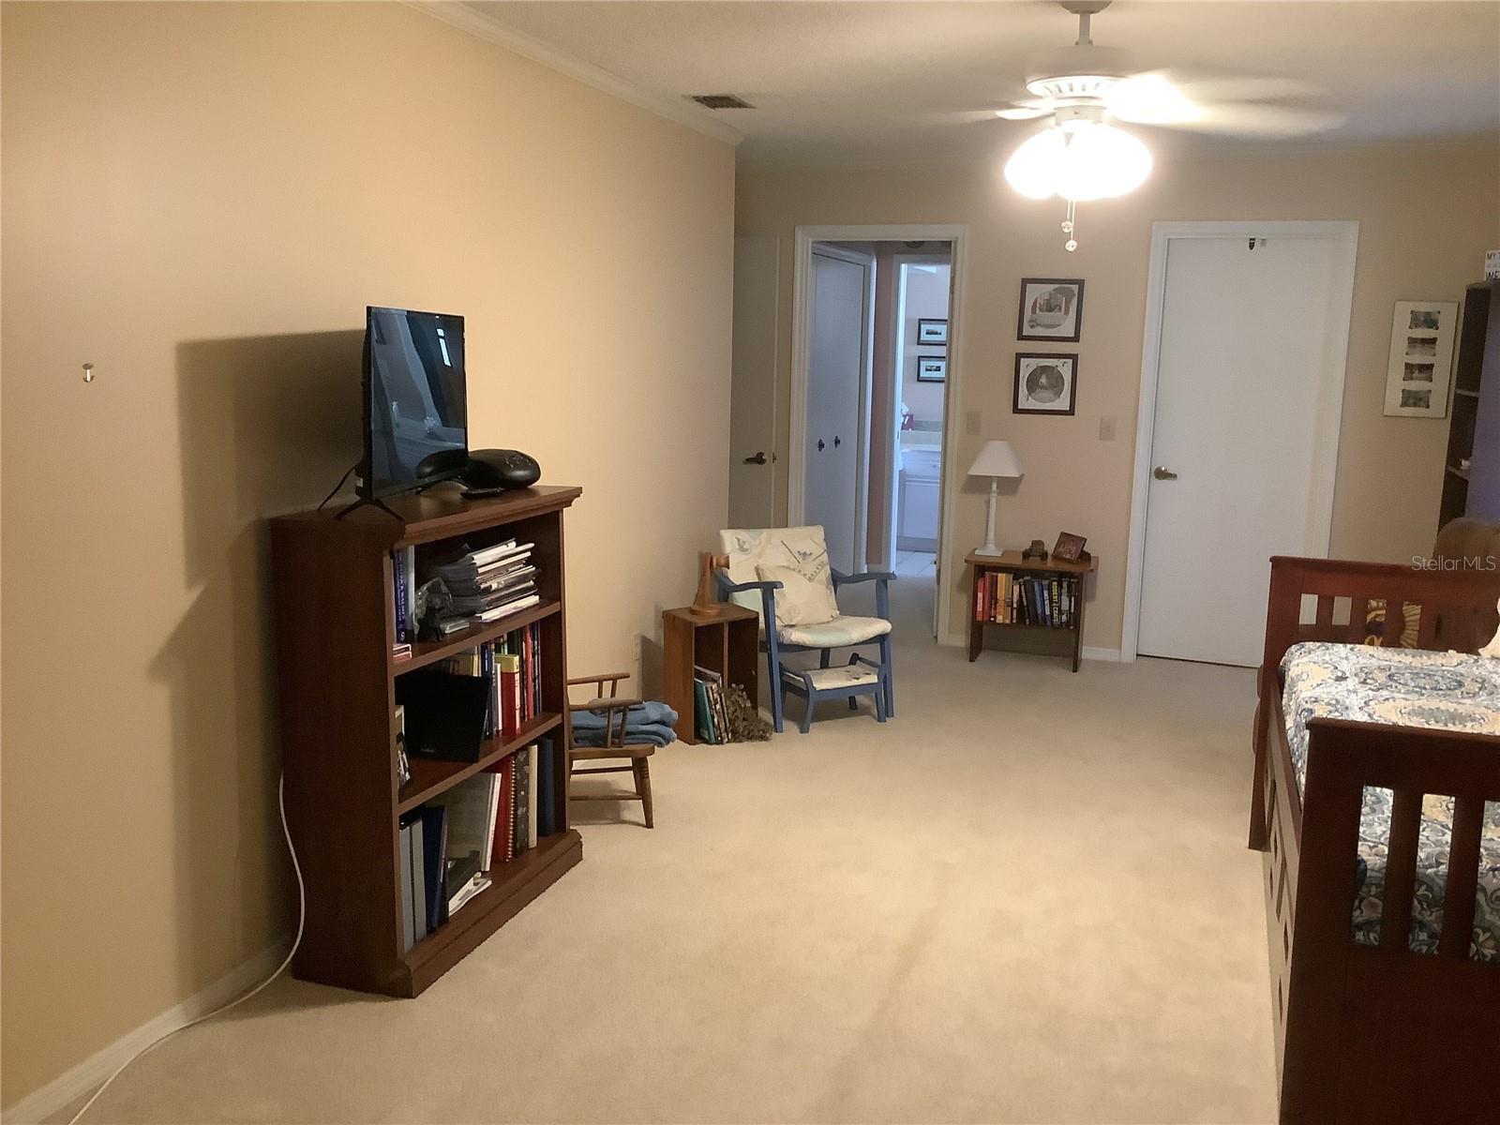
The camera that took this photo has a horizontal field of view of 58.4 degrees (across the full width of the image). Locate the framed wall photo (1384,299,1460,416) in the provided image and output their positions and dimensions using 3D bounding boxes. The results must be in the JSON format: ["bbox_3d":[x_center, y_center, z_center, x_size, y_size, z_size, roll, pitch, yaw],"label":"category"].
[{"bbox_3d":[3.049,-0.919,6.102,0.263,0.520,0.025,5,10,19],"label":"framed wall photo"}]

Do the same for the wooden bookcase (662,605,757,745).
[{"bbox_3d":[-0.153,0.438,5.258,0.295,0.487,0.240,-4,11,-32],"label":"wooden bookcase"}]

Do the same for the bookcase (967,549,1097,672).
[{"bbox_3d":[1.400,0.234,6.716,0.605,0.513,0.335,5,10,19],"label":"bookcase"}]

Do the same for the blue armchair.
[{"bbox_3d":[0.222,0.251,5.670,0.565,0.745,0.620,-4,10,-29],"label":"blue armchair"}]

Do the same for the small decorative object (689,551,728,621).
[{"bbox_3d":[-0.153,0.077,5.229,0.138,0.243,0.106,6,10,24],"label":"small decorative object"}]

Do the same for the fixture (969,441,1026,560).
[{"bbox_3d":[1.224,-0.323,6.735,0.250,0.578,0.245,5,10,19],"label":"fixture"}]

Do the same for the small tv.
[{"bbox_3d":[-0.844,-0.408,3.337,0.068,0.430,0.730,2,9,5],"label":"small tv"}]

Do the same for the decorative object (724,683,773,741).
[{"bbox_3d":[-0.008,0.586,5.263,0.172,0.200,0.155,-4,11,-32],"label":"decorative object"}]

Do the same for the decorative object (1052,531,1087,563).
[{"bbox_3d":[1.578,-0.076,6.637,0.085,0.135,0.175,-4,11,-33],"label":"decorative object"}]

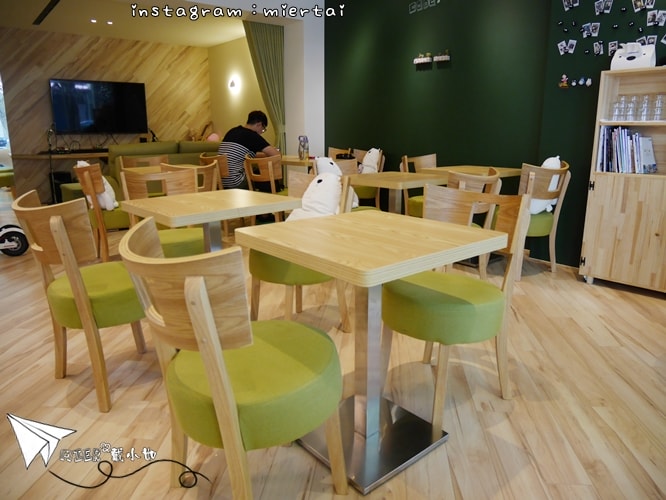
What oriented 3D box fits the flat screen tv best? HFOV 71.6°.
[{"bbox_3d":[-3.650,-2.242,7.310,1.350,0.765,0.070,-10,18,-33],"label":"flat screen tv"}]

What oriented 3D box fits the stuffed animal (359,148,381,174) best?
[{"bbox_3d":[0.418,-1.065,5.826,0.320,0.410,0.280,-14,19,-42],"label":"stuffed animal"}]

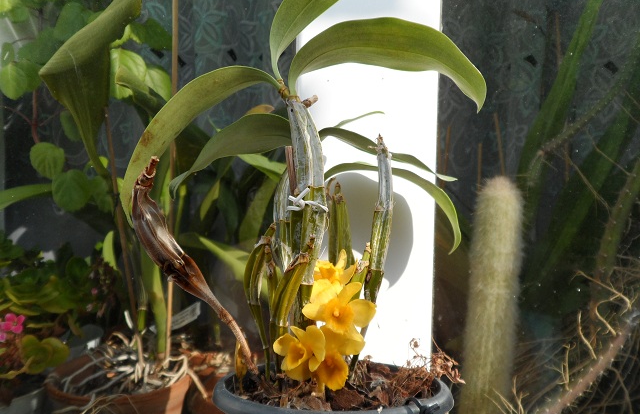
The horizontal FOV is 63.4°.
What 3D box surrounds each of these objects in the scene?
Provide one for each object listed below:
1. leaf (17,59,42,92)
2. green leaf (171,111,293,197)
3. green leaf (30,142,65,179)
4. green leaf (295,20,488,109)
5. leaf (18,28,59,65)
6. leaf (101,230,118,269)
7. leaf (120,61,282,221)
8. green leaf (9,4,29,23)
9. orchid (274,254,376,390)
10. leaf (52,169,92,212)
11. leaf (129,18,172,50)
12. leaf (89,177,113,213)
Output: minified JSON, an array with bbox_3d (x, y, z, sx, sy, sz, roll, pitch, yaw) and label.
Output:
[{"bbox_3d":[-0.377,-0.170,0.670,0.039,0.045,0.018,0,-17,-6],"label":"leaf"},{"bbox_3d":[-0.081,-0.048,0.460,0.133,0.053,0.045,-35,0,0],"label":"green leaf"},{"bbox_3d":[-0.326,-0.056,0.620,0.042,0.047,0.018,0,-14,-6],"label":"green leaf"},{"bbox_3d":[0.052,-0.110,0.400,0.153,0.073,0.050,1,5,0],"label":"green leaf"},{"bbox_3d":[-0.381,-0.217,0.700,0.057,0.057,0.020,1,0,-11],"label":"leaf"},{"bbox_3d":[-0.228,0.047,0.560,0.022,0.043,0.015,1,0,-11],"label":"leaf"},{"bbox_3d":[-0.113,-0.063,0.430,0.165,0.063,0.050,-41,0,0],"label":"leaf"},{"bbox_3d":[-0.419,-0.273,0.720,0.033,0.036,0.015,1,0,-11],"label":"green leaf"},{"bbox_3d":[0.004,0.092,0.415,0.082,0.109,0.065,1,0,-3],"label":"orchid"},{"bbox_3d":[-0.296,-0.019,0.620,0.048,0.053,0.018,0,-14,-6],"label":"leaf"},{"bbox_3d":[-0.225,-0.227,0.680,0.064,0.045,0.022,0,-22,-6],"label":"leaf"},{"bbox_3d":[-0.273,-0.016,0.640,0.037,0.050,0.018,0,-14,-11],"label":"leaf"}]

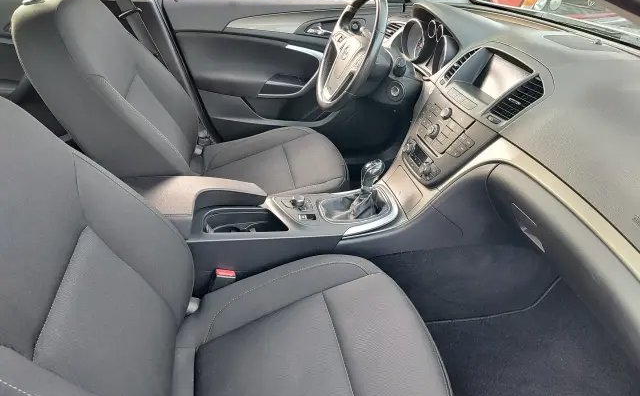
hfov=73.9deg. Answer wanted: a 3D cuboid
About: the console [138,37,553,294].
[{"bbox_3d":[-0.036,-0.051,1.022,0.920,0.630,0.335,-4,34,-11],"label":"console"}]

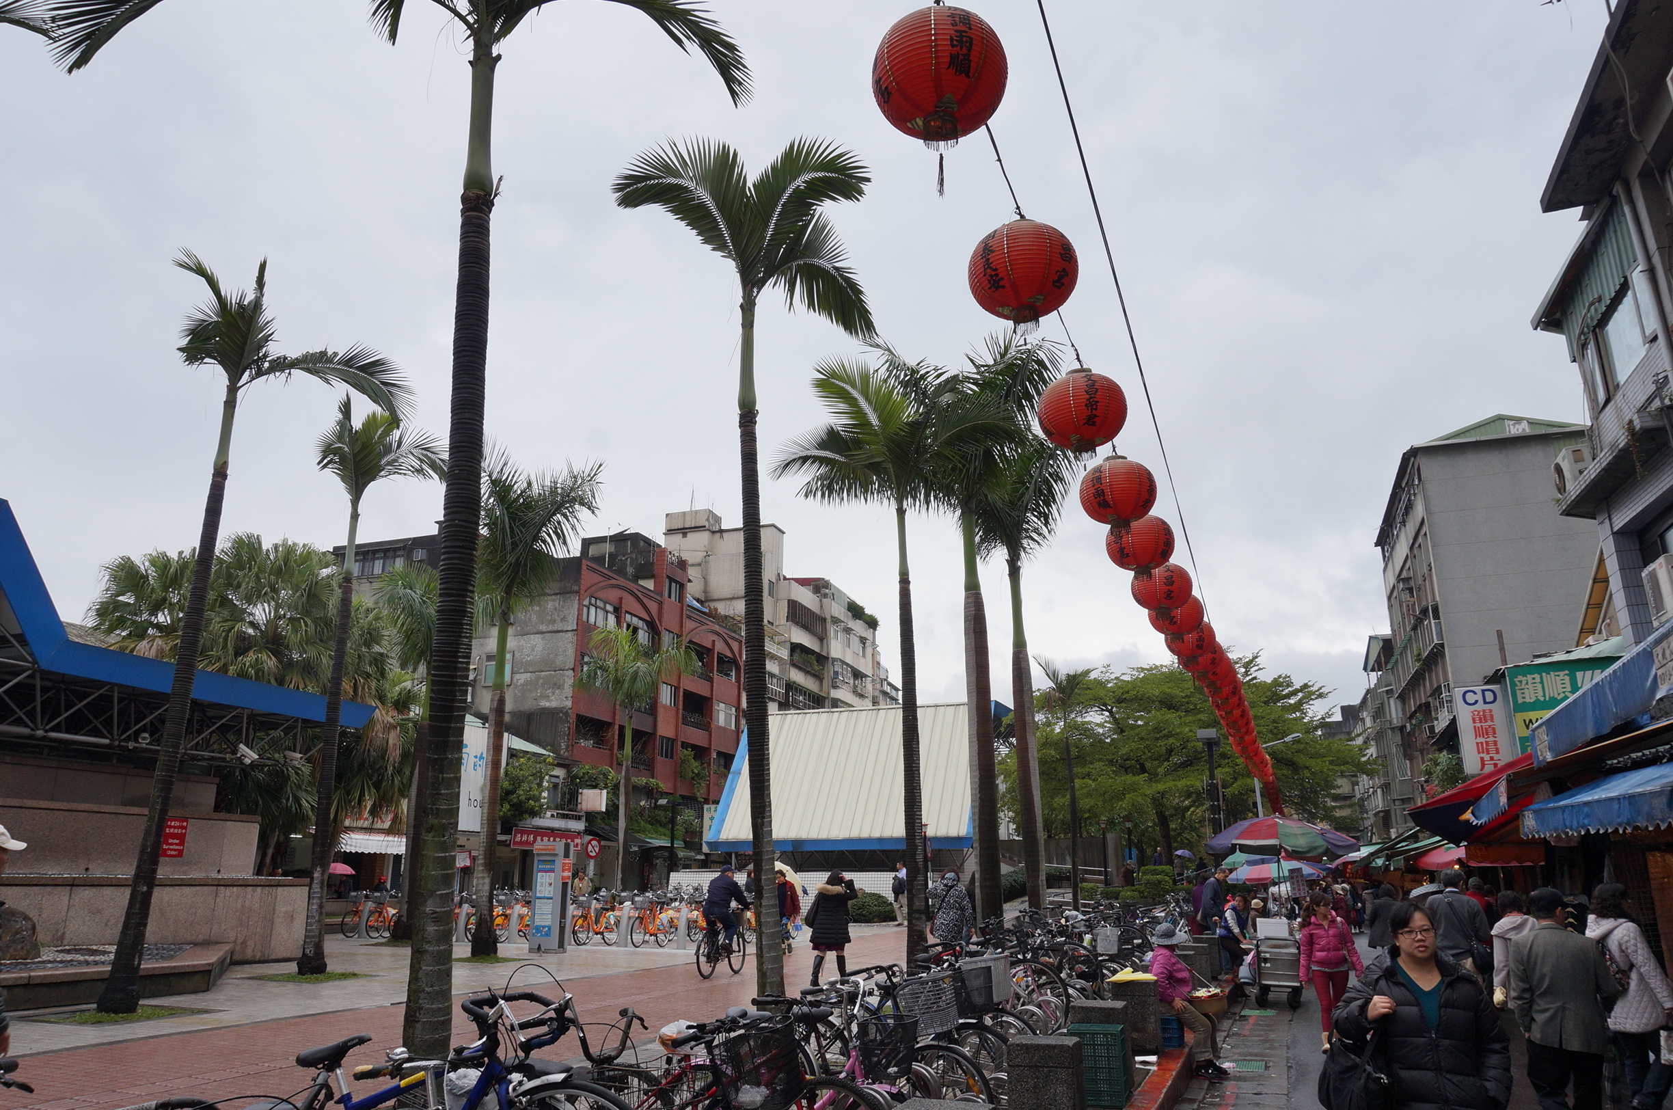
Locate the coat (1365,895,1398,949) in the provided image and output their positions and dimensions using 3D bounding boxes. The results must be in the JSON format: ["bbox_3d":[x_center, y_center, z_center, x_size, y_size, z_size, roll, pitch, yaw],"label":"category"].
[{"bbox_3d":[8.350,5.578,16.919,0.520,0.755,0.340,-6,-17,21],"label":"coat"}]

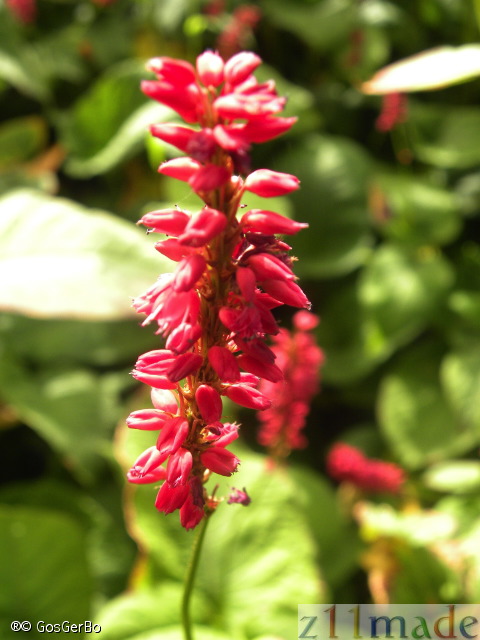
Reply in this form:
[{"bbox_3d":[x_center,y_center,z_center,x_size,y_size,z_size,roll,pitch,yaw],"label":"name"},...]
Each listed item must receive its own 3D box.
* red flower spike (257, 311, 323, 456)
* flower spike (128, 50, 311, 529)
[{"bbox_3d":[0.022,0.029,0.430,0.025,0.061,0.025,8,15,0],"label":"red flower spike"},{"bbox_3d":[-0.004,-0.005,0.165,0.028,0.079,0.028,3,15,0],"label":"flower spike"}]

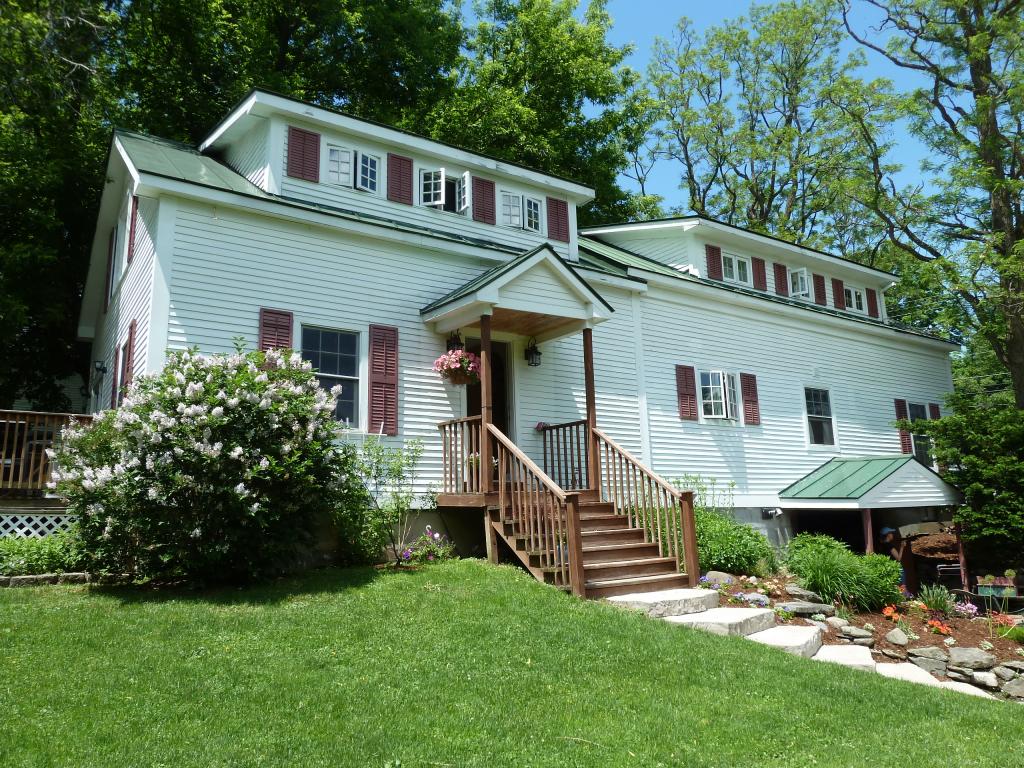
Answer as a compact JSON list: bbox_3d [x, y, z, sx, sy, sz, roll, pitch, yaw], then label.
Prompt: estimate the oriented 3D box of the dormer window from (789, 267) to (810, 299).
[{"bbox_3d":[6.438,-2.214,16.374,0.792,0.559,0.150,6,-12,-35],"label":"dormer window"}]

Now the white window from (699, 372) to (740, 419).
[{"bbox_3d":[4.077,0.229,14.403,1.098,1.009,0.147,6,-13,-34],"label":"white window"}]

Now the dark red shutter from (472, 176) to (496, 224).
[{"bbox_3d":[-0.426,-2.840,11.488,0.422,0.713,0.040,6,-12,-34],"label":"dark red shutter"}]

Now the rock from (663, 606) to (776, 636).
[{"bbox_3d":[2.172,2.455,7.614,0.735,0.167,1.176,-11,-15,40],"label":"rock"}]

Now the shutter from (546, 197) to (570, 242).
[{"bbox_3d":[0.794,-2.764,12.471,0.440,0.738,0.050,5,-12,-33],"label":"shutter"}]

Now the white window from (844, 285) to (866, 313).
[{"bbox_3d":[8.224,-1.974,17.662,0.869,0.579,0.090,6,-12,-35],"label":"white window"}]

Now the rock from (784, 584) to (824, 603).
[{"bbox_3d":[3.362,2.408,8.500,0.440,0.150,0.300,-5,-11,20],"label":"rock"}]

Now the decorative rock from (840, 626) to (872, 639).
[{"bbox_3d":[3.587,2.587,7.700,0.290,0.110,0.200,-8,-13,28],"label":"decorative rock"}]

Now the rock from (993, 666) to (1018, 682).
[{"bbox_3d":[4.938,2.907,7.400,0.250,0.140,0.200,-7,-12,31],"label":"rock"}]

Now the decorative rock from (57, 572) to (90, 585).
[{"bbox_3d":[-4.564,2.024,7.696,0.351,0.126,0.198,6,-12,-34],"label":"decorative rock"}]

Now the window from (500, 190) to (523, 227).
[{"bbox_3d":[0.004,-2.874,12.226,0.410,0.610,0.060,6,-13,-34],"label":"window"}]

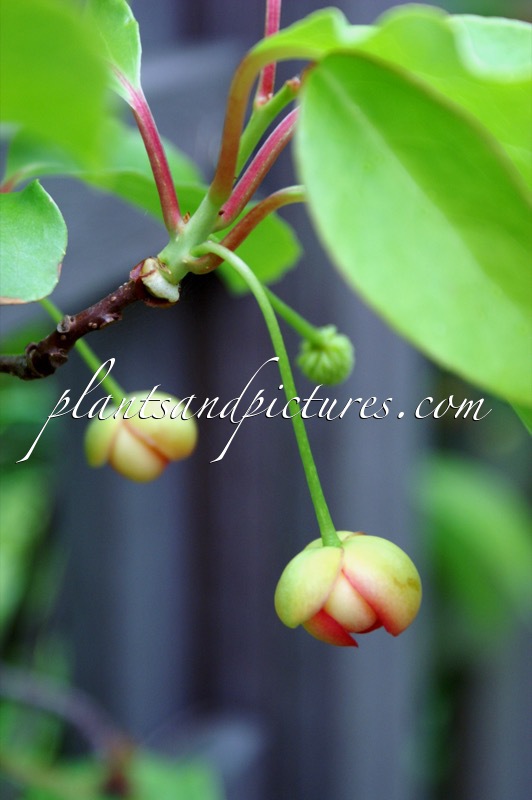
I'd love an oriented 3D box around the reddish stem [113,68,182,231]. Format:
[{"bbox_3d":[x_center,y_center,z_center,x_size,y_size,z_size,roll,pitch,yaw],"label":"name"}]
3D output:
[{"bbox_3d":[-0.015,-0.033,0.310,0.004,0.024,0.003,-22,-6,0],"label":"reddish stem"}]

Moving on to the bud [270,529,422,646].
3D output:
[{"bbox_3d":[0.011,0.025,0.310,0.019,0.015,0.019,-8,21,3],"label":"bud"}]

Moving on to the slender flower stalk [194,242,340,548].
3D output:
[{"bbox_3d":[0.001,-0.001,0.320,0.006,0.045,0.006,-24,3,0],"label":"slender flower stalk"}]

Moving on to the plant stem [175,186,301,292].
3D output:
[{"bbox_3d":[-0.004,-0.022,0.320,0.019,0.007,0.007,-41,0,0],"label":"plant stem"}]

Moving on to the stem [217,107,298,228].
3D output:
[{"bbox_3d":[-0.001,-0.031,0.310,0.003,0.019,0.003,34,-7,0],"label":"stem"}]

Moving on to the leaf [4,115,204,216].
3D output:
[{"bbox_3d":[-0.023,-0.034,0.335,0.029,0.006,0.017,4,36,-2],"label":"leaf"}]

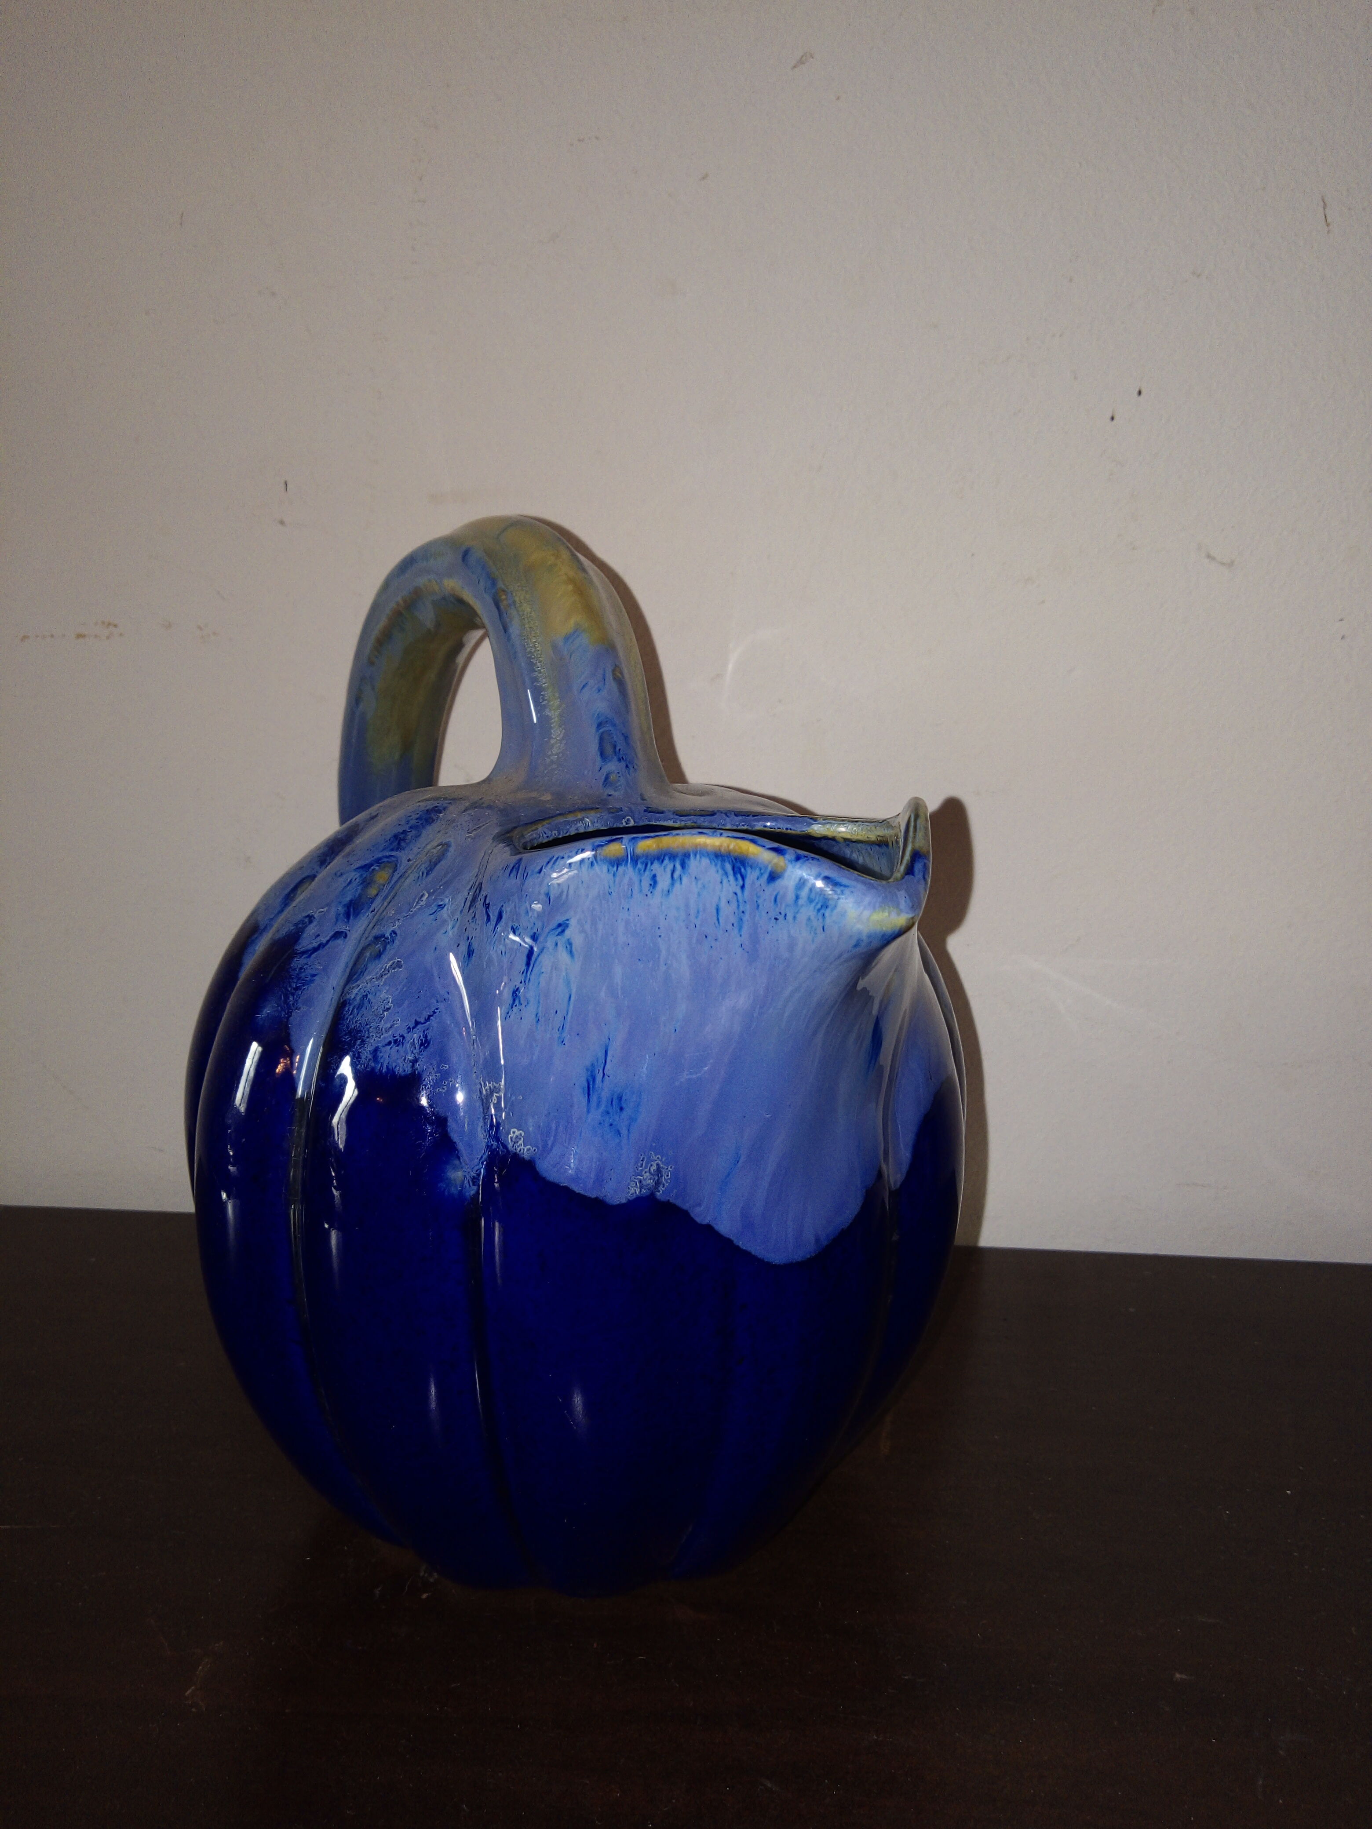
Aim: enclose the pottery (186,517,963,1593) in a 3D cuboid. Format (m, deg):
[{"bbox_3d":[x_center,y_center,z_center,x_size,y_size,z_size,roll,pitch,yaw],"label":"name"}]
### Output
[{"bbox_3d":[-0.023,0.031,0.377,0.188,0.258,0.197,-12,17,-44],"label":"pottery"}]

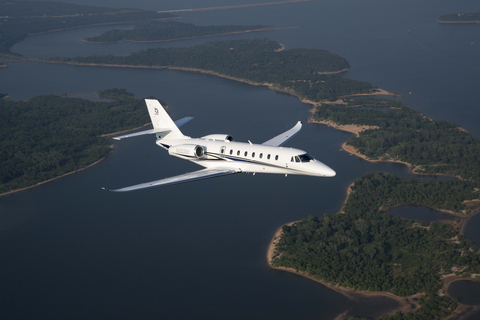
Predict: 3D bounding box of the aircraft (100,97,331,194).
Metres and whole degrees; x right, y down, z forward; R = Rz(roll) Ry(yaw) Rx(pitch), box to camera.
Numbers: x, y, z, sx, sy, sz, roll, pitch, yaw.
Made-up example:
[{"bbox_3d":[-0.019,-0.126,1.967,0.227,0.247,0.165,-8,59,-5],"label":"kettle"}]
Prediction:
[{"bbox_3d":[-0.639,-1.690,62.984,19.350,5.320,22.050,7,18,43],"label":"aircraft"}]

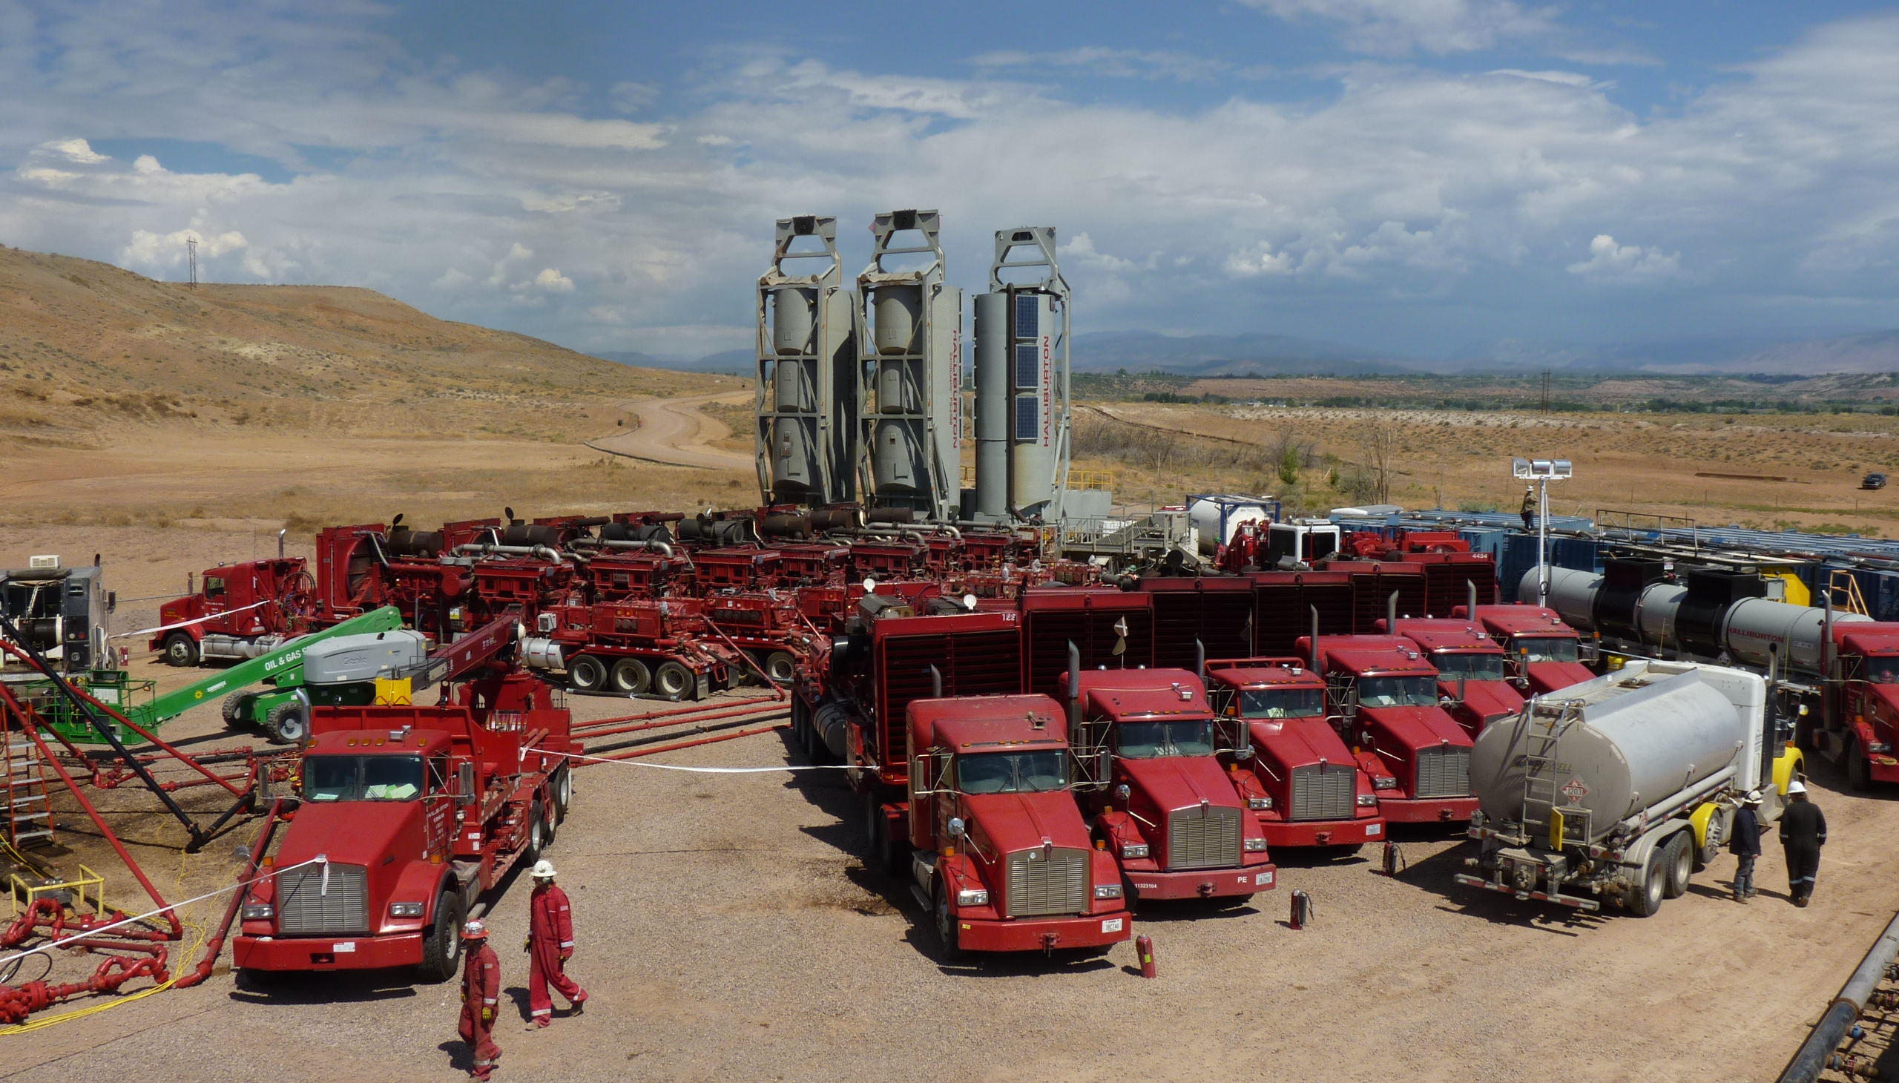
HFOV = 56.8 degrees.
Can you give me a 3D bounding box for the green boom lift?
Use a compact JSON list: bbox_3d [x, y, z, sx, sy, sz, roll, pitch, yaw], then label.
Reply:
[{"bbox_3d":[-16.411,3.128,40.414,8.200,2.750,2.500,-4,6,-41],"label":"green boom lift"}]

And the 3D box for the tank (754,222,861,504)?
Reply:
[{"bbox_3d":[-5.801,-5.571,72.289,3.100,15.000,3.600,2,5,27],"label":"tank"}]

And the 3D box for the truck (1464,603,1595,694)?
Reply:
[{"bbox_3d":[12.875,3.009,40.723,2.500,3.150,7.200,-1,5,-11],"label":"truck"}]

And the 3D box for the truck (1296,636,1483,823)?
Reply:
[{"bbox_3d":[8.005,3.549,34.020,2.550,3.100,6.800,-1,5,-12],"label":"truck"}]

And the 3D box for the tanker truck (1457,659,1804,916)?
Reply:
[{"bbox_3d":[11.354,3.753,28.745,2.450,3.300,8.700,4,6,44],"label":"tanker truck"}]

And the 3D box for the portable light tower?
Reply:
[{"bbox_3d":[15.255,1.062,45.208,1.700,6.430,1.900,0,4,0],"label":"portable light tower"}]

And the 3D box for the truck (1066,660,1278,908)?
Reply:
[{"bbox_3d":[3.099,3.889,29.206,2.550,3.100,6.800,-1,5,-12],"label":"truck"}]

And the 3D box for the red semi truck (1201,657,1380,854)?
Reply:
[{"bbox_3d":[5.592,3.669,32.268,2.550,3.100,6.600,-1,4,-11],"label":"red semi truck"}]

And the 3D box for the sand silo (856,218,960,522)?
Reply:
[{"bbox_3d":[-1.608,-5.384,69.795,3.100,15.000,3.600,2,5,27],"label":"sand silo"}]

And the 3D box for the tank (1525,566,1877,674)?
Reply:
[{"bbox_3d":[18.751,1.933,45.184,1.650,1.700,11.400,-1,5,-18],"label":"tank"}]

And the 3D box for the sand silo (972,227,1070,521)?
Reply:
[{"bbox_3d":[3.017,-5.867,73.766,3.500,14.710,4.000,1,5,14],"label":"sand silo"}]

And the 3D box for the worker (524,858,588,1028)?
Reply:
[{"bbox_3d":[-4.817,4.919,21.189,0.750,1.900,0.580,-3,6,-37],"label":"worker"}]

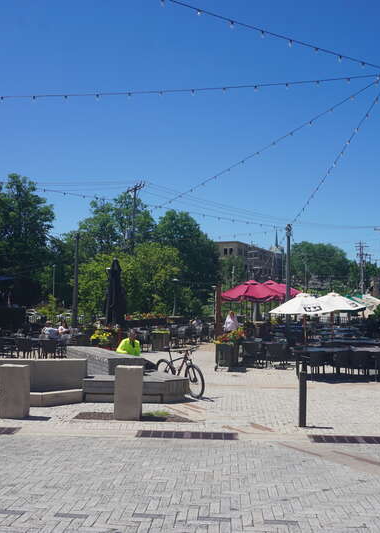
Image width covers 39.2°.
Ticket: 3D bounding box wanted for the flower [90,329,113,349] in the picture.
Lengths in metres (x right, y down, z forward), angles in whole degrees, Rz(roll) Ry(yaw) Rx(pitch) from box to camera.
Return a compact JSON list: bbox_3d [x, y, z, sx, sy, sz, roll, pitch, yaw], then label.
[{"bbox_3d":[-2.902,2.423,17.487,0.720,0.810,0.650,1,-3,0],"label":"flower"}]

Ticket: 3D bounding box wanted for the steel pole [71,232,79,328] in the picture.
[{"bbox_3d":[-7.224,0.959,33.495,0.330,5.970,0.330,1,-3,0],"label":"steel pole"}]

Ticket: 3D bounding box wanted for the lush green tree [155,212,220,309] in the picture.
[{"bbox_3d":[-0.316,-0.120,48.087,6.200,10.000,6.000,1,-3,0],"label":"lush green tree"}]

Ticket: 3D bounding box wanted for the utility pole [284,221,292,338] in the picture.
[{"bbox_3d":[5.210,0.805,28.205,0.300,6.000,0.300,1,-3,0],"label":"utility pole"}]

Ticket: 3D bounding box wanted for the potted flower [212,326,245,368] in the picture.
[{"bbox_3d":[1.177,2.507,16.300,0.920,1.300,0.850,1,-3,-3],"label":"potted flower"}]

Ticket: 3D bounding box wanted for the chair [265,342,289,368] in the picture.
[{"bbox_3d":[2.823,2.864,17.300,0.580,0.810,0.580,1,-4,0],"label":"chair"}]

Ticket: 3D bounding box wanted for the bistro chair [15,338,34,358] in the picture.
[{"bbox_3d":[-6.115,3.004,19.700,0.550,0.820,0.580,0,-3,14],"label":"bistro chair"}]

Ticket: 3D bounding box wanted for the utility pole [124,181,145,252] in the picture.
[{"bbox_3d":[-4.089,-0.879,40.000,0.450,11.000,2.400,2,-4,-26],"label":"utility pole"}]

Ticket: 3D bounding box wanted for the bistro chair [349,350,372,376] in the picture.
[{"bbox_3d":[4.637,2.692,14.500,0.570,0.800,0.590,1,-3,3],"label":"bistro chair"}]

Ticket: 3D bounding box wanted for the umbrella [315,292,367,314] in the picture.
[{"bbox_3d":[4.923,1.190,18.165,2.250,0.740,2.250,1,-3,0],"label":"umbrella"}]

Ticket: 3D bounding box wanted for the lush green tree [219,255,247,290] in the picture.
[{"bbox_3d":[4.670,2.317,60.000,3.600,7.300,3.600,1,-4,0],"label":"lush green tree"}]

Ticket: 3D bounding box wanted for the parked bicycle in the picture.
[{"bbox_3d":[-0.222,2.194,11.270,0.600,1.050,1.740,3,-4,-37],"label":"parked bicycle"}]

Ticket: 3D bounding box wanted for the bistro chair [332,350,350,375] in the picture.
[{"bbox_3d":[4.134,2.692,14.500,0.550,0.800,0.580,1,-3,3],"label":"bistro chair"}]

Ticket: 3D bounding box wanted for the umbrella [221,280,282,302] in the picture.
[{"bbox_3d":[2.558,1.919,22.000,2.650,2.700,2.650,1,-3,0],"label":"umbrella"}]

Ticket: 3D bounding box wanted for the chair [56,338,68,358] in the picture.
[{"bbox_3d":[-4.692,2.993,19.700,0.570,0.830,0.540,-2,-4,37],"label":"chair"}]

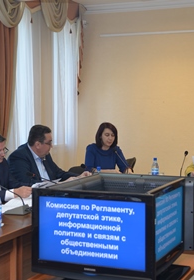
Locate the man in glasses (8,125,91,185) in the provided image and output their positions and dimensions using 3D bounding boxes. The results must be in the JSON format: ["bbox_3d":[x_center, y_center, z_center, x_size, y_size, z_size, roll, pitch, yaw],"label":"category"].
[{"bbox_3d":[-0.434,0.507,4.845,0.740,1.260,0.640,1,3,22],"label":"man in glasses"}]

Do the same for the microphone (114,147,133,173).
[{"bbox_3d":[0.239,0.220,5.411,0.130,0.290,0.270,-2,4,-30],"label":"microphone"}]

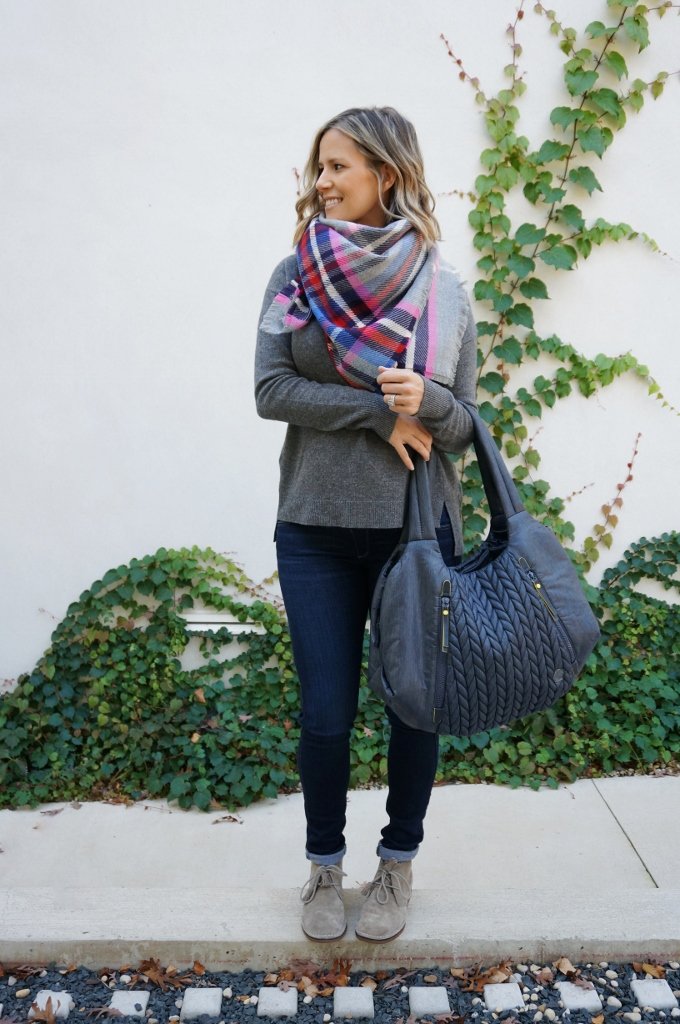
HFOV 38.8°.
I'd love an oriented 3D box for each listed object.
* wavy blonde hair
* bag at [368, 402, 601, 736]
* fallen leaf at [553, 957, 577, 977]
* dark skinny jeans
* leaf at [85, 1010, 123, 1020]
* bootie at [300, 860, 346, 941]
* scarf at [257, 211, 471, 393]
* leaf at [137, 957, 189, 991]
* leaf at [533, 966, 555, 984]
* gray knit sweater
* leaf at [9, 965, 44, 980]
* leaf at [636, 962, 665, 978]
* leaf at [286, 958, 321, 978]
[{"bbox_3d":[0.052,-0.656,1.884,0.270,0.268,0.250,-6,11,-32],"label":"wavy blonde hair"},{"bbox_3d":[0.283,0.107,1.868,0.430,0.590,0.190,-9,9,-9],"label":"bag"},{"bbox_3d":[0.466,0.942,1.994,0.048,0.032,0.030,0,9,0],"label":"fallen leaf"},{"bbox_3d":[0.057,0.354,2.091,0.370,0.820,0.250,0,7,3],"label":"dark skinny jeans"},{"bbox_3d":[-0.451,0.961,1.843,0.072,0.022,0.040,0,7,0],"label":"leaf"},{"bbox_3d":[-0.030,0.808,2.115,0.098,0.125,0.260,0,9,2],"label":"bootie"},{"bbox_3d":[0.049,-0.409,1.914,0.390,0.320,0.270,1,7,5],"label":"scarf"},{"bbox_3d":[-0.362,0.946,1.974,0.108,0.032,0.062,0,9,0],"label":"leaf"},{"bbox_3d":[0.416,0.946,1.969,0.043,0.020,0.042,0,7,0],"label":"leaf"},{"bbox_3d":[0.055,-0.207,1.947,0.450,0.640,0.320,2,10,12],"label":"gray knit sweater"},{"bbox_3d":[-0.645,0.950,1.992,0.074,0.020,0.036,0,9,0],"label":"leaf"},{"bbox_3d":[0.637,0.945,1.989,0.062,0.020,0.040,0,7,0],"label":"leaf"},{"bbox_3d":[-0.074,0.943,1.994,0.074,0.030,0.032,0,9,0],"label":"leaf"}]

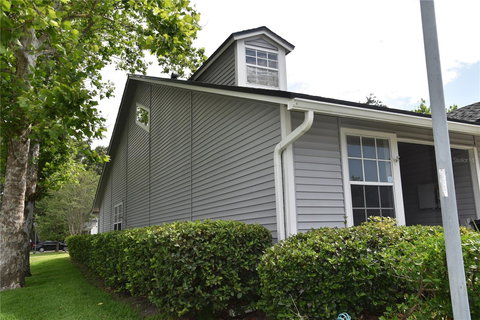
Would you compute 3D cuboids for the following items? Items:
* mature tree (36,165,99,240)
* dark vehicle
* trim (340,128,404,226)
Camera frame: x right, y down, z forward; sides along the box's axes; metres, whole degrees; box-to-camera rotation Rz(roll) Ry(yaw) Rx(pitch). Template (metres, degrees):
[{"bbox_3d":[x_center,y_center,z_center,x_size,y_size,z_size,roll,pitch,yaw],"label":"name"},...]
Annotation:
[{"bbox_3d":[-18.579,5.038,39.000,6.400,8.800,6.400,4,-12,-28],"label":"mature tree"},{"bbox_3d":[-24.600,11.520,48.000,4.600,1.450,1.800,3,-12,-26],"label":"dark vehicle"},{"bbox_3d":[1.999,0.338,5.362,1.196,1.598,0.100,4,-12,-28],"label":"trim"}]

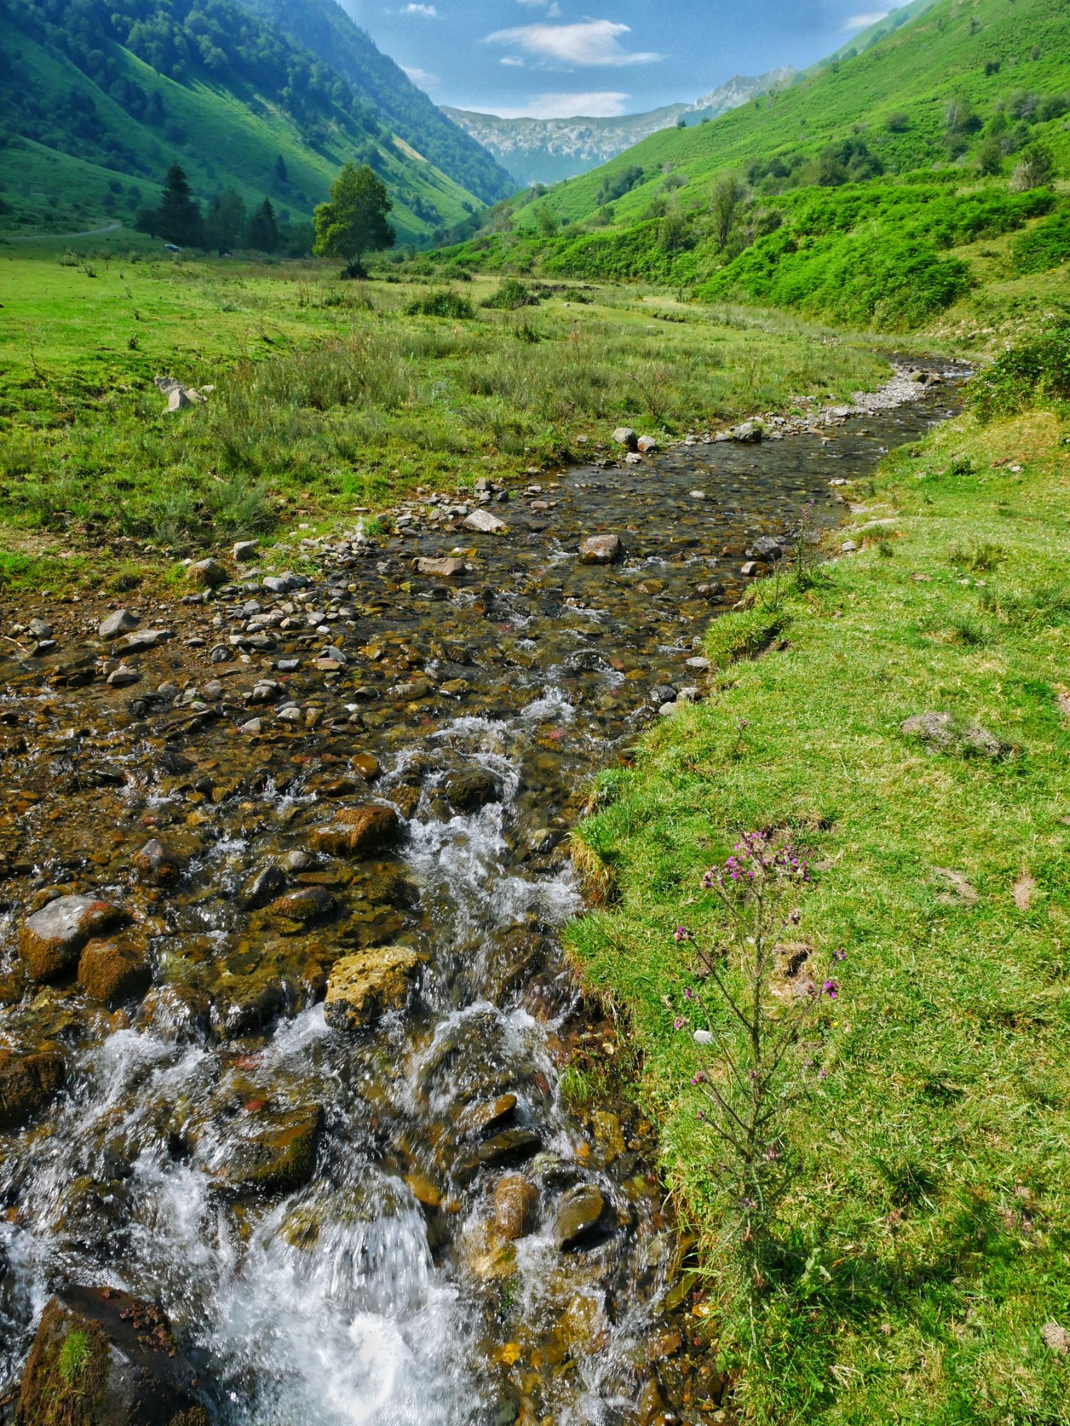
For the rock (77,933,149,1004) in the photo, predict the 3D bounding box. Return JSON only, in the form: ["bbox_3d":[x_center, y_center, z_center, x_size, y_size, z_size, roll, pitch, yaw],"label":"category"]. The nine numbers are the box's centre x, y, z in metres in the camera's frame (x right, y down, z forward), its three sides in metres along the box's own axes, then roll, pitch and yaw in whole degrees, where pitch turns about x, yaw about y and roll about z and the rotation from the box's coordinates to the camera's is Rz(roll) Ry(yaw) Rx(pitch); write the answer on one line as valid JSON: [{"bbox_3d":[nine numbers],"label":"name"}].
[{"bbox_3d":[-1.199,0.732,2.820,0.193,0.204,0.183,-13,28,-25],"label":"rock"}]

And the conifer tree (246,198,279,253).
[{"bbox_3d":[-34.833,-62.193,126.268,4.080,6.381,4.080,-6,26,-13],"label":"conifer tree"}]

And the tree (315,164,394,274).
[{"bbox_3d":[-12.984,-35.207,70.653,5.711,7.407,5.426,-4,25,-8],"label":"tree"}]

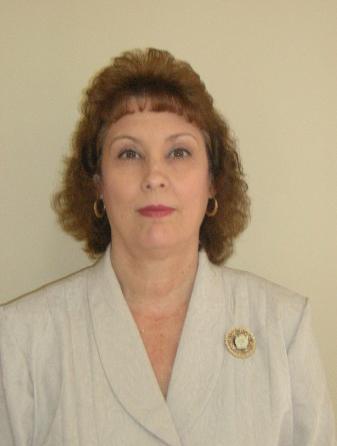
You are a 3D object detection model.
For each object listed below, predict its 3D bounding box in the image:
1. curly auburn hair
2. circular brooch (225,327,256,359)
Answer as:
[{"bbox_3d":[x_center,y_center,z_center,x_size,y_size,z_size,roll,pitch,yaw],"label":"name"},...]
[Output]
[{"bbox_3d":[-0.023,-0.090,1.300,0.268,0.292,0.235,0,0,0],"label":"curly auburn hair"},{"bbox_3d":[0.092,0.153,1.235,0.040,0.040,0.010,0,-12,-7],"label":"circular brooch"}]

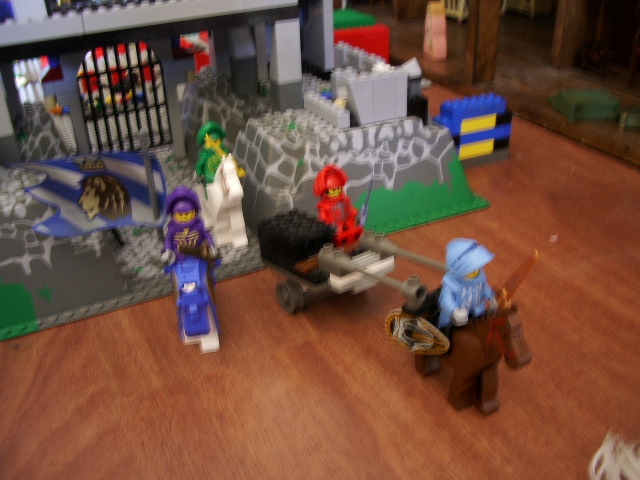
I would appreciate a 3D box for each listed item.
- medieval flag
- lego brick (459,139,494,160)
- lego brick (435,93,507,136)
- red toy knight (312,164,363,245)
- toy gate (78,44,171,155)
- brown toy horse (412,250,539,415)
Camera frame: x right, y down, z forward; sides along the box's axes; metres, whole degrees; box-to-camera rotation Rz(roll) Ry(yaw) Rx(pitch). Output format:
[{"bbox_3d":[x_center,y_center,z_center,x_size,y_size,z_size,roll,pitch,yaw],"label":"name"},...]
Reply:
[{"bbox_3d":[-0.116,-0.023,0.325,0.071,0.043,0.012,-1,30,3],"label":"medieval flag"},{"bbox_3d":[0.115,-0.072,0.492,0.032,0.011,0.015,-15,32,-22],"label":"lego brick"},{"bbox_3d":[0.111,-0.092,0.478,0.055,0.021,0.017,-15,32,-22],"label":"lego brick"},{"bbox_3d":[0.010,-0.018,0.347,0.024,0.042,0.018,-25,37,-34],"label":"red toy knight"},{"bbox_3d":[-0.148,-0.107,0.485,0.067,0.085,0.005,-15,32,-21],"label":"toy gate"},{"bbox_3d":[0.060,0.044,0.271,0.019,0.055,0.057,-17,33,-24],"label":"brown toy horse"}]

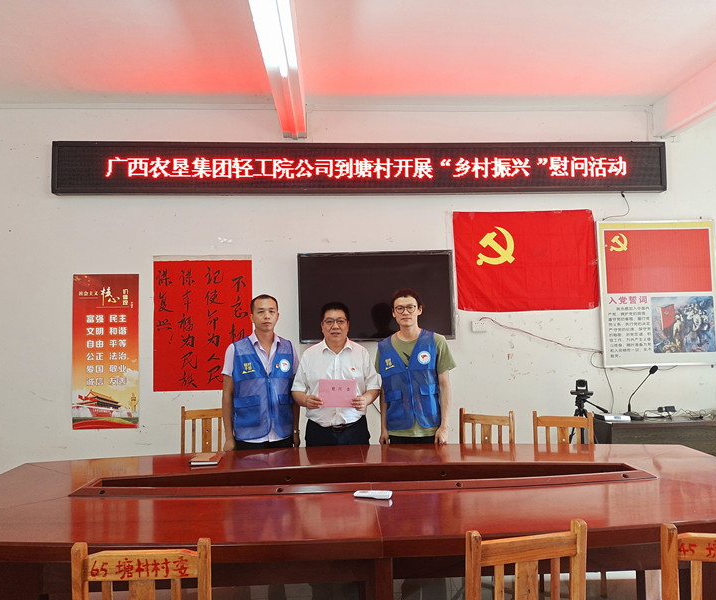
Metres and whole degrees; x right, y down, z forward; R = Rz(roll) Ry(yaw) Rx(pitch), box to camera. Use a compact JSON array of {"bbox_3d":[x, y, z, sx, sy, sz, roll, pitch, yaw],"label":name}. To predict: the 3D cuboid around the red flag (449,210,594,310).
[{"bbox_3d":[1.355,-0.315,4.645,1.154,0.805,0.030,-1,-2,-4],"label":"red flag"}]

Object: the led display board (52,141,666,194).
[{"bbox_3d":[0.077,-1.054,4.640,4.880,0.400,0.100,-1,-3,-3],"label":"led display board"}]

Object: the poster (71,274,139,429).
[{"bbox_3d":[-1.960,0.399,4.505,0.502,1.195,0.012,-1,-3,-3],"label":"poster"}]

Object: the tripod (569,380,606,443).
[{"bbox_3d":[1.627,1.117,4.169,0.550,1.070,0.520,-1,-3,-3],"label":"tripod"}]

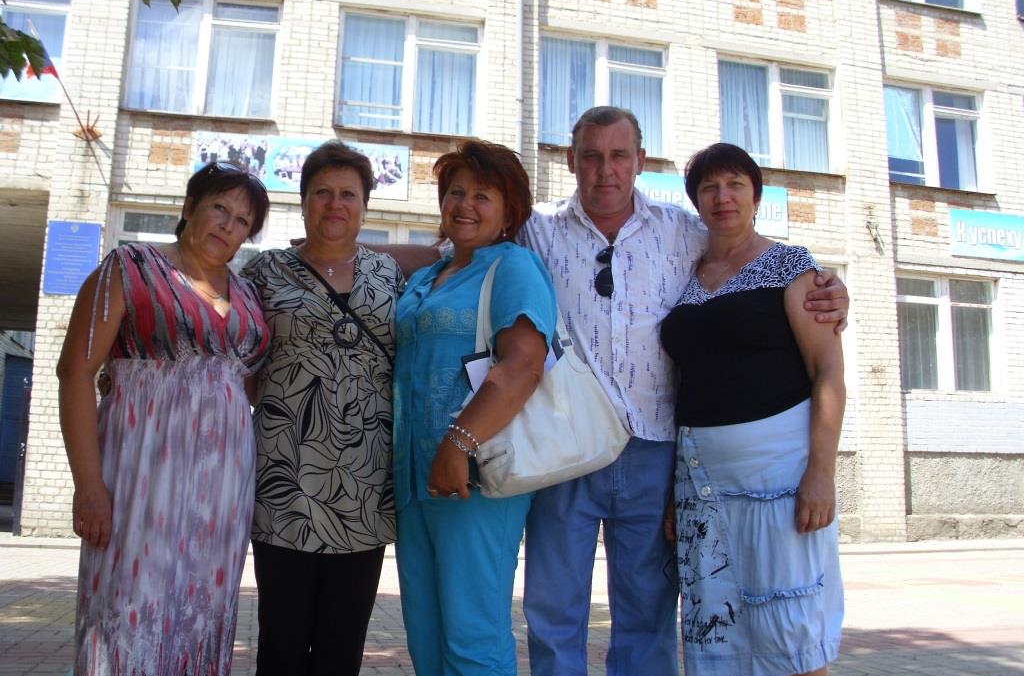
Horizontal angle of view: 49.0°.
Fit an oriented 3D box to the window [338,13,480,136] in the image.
[{"bbox_3d":[-1.467,-3.770,16.083,2.030,1.760,0.150,3,-10,-14],"label":"window"}]

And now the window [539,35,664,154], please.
[{"bbox_3d":[1.339,-3.643,16.815,2.030,1.760,0.150,3,-10,-14],"label":"window"}]

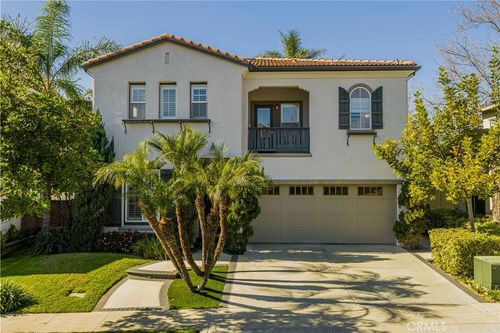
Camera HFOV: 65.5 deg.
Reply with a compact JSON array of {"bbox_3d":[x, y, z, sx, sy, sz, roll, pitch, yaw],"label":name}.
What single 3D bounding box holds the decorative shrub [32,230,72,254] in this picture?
[{"bbox_3d":[-6.440,2.350,12.550,1.150,0.680,1.000,0,0,2],"label":"decorative shrub"}]

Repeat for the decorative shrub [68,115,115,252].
[{"bbox_3d":[-5.200,0.440,12.750,1.400,4.400,1.350,0,0,2],"label":"decorative shrub"}]

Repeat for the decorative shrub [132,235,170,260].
[{"bbox_3d":[-3.140,2.440,12.200,1.120,0.700,0.950,0,0,2],"label":"decorative shrub"}]

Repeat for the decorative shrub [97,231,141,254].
[{"bbox_3d":[-4.320,2.370,12.700,1.400,0.660,0.850,0,0,2],"label":"decorative shrub"}]

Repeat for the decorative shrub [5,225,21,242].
[{"bbox_3d":[-8.250,2.340,13.500,0.520,0.580,0.520,0,0,2],"label":"decorative shrub"}]

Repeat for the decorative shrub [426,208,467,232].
[{"bbox_3d":[7.700,2.130,15.100,1.550,1.000,1.150,0,0,2],"label":"decorative shrub"}]

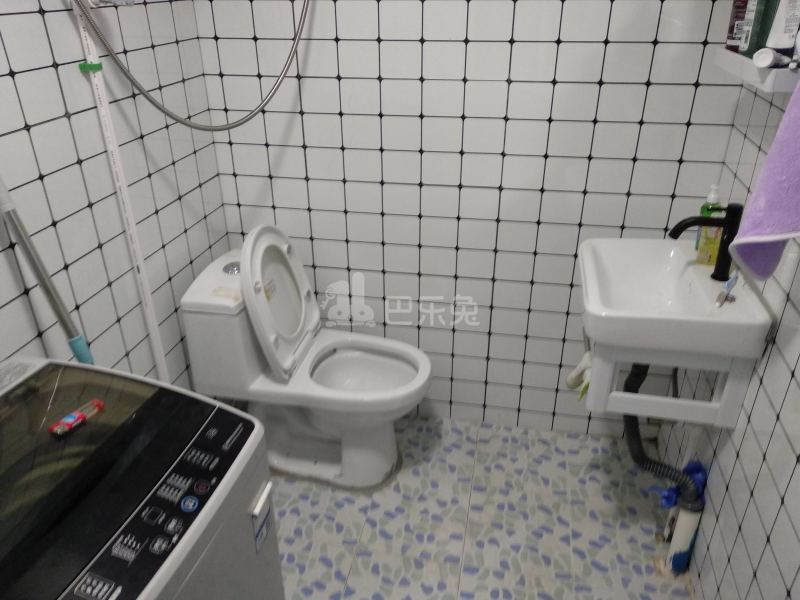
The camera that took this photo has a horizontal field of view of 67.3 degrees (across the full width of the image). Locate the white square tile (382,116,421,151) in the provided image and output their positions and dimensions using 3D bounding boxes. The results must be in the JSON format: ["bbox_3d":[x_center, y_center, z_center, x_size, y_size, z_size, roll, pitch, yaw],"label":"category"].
[{"bbox_3d":[0.005,-0.490,1.767,0.119,0.100,0.010,5,28,10],"label":"white square tile"}]

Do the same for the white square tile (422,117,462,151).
[{"bbox_3d":[0.123,-0.478,1.741,0.118,0.098,0.010,5,28,10],"label":"white square tile"}]

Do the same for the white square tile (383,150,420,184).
[{"bbox_3d":[0.006,-0.400,1.815,0.119,0.099,0.010,5,28,10],"label":"white square tile"}]

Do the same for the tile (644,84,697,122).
[{"bbox_3d":[0.710,-0.518,1.591,0.117,0.098,0.010,5,28,10],"label":"tile"}]

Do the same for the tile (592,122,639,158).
[{"bbox_3d":[0.597,-0.442,1.668,0.118,0.099,0.010,5,28,10],"label":"tile"}]

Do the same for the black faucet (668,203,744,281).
[{"bbox_3d":[0.710,-0.134,1.406,0.158,0.185,0.047,5,28,10],"label":"black faucet"}]

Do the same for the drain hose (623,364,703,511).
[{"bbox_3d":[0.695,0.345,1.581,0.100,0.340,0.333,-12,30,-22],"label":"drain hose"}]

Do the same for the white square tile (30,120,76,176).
[{"bbox_3d":[-0.717,-0.319,1.241,0.010,0.099,0.119,5,28,10],"label":"white square tile"}]

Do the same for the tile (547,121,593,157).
[{"bbox_3d":[0.478,-0.451,1.687,0.119,0.100,0.010,5,28,10],"label":"tile"}]

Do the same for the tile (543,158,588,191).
[{"bbox_3d":[0.476,-0.360,1.723,0.117,0.098,0.010,5,28,10],"label":"tile"}]

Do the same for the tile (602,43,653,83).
[{"bbox_3d":[0.594,-0.617,1.569,0.118,0.098,0.010,5,28,10],"label":"tile"}]

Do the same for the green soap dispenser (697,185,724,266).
[{"bbox_3d":[0.757,-0.179,1.462,0.056,0.195,0.044,15,31,27],"label":"green soap dispenser"}]

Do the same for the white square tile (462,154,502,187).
[{"bbox_3d":[0.241,-0.380,1.763,0.117,0.098,0.010,5,28,10],"label":"white square tile"}]

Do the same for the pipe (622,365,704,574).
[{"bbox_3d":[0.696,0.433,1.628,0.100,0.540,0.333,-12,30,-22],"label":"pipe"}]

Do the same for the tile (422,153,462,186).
[{"bbox_3d":[0.124,-0.392,1.796,0.118,0.099,0.010,5,28,10],"label":"tile"}]

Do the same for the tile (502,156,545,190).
[{"bbox_3d":[0.361,-0.371,1.753,0.119,0.100,0.010,5,28,10],"label":"tile"}]

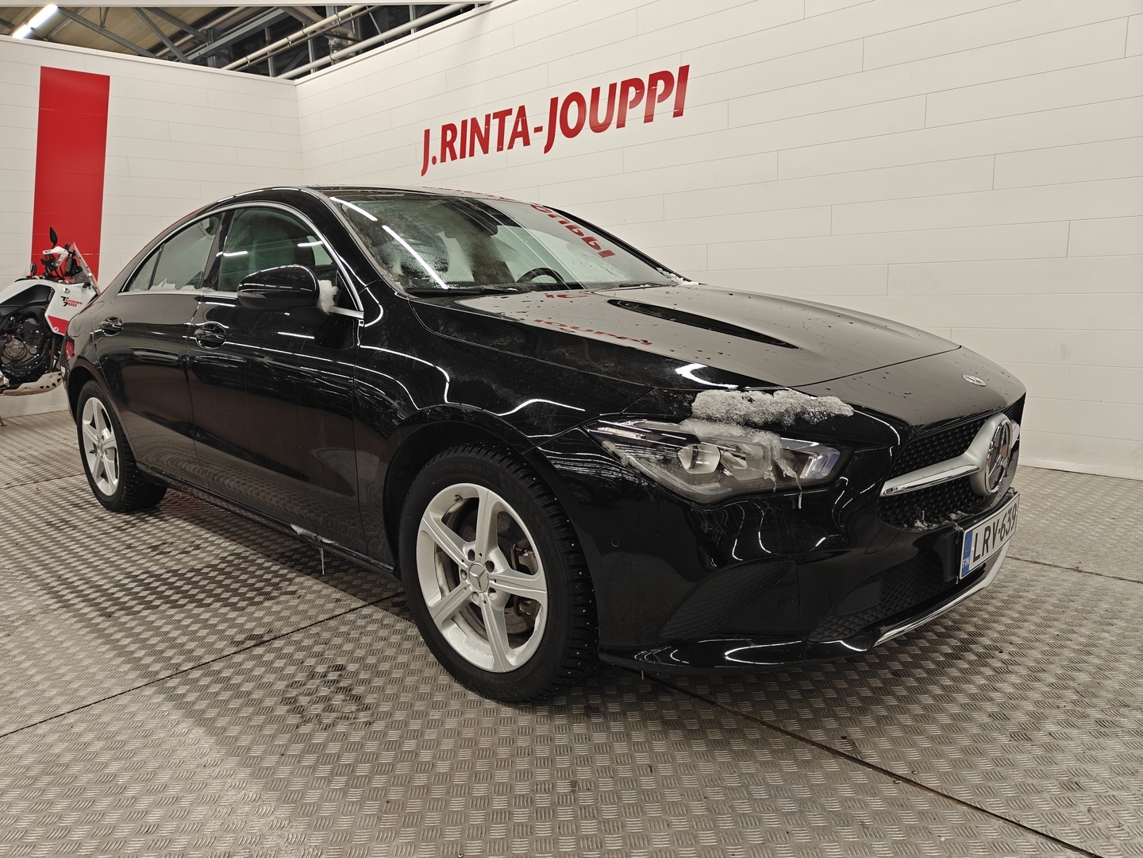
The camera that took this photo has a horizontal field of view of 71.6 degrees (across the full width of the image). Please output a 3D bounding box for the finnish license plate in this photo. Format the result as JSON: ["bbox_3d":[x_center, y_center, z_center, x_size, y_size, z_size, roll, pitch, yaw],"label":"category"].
[{"bbox_3d":[1.050,0.256,1.977,0.020,0.118,0.442,8,15,42],"label":"finnish license plate"}]

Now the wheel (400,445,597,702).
[{"bbox_3d":[-0.169,0.349,2.002,0.650,0.650,0.210,8,15,42],"label":"wheel"}]

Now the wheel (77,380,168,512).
[{"bbox_3d":[-2.175,0.069,3.831,0.650,0.650,0.210,8,15,42],"label":"wheel"}]

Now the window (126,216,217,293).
[{"bbox_3d":[-1.645,-0.715,3.310,0.897,0.327,0.060,9,-13,44],"label":"window"}]

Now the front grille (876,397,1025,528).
[{"bbox_3d":[1.008,0.061,1.951,0.140,0.250,0.980,8,15,42],"label":"front grille"}]

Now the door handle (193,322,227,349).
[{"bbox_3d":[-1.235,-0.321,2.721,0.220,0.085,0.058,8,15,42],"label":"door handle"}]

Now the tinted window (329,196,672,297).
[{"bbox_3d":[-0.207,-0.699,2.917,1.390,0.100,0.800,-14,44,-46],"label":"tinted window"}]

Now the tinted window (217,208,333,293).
[{"bbox_3d":[-0.957,-0.585,2.628,0.943,0.378,0.060,8,-13,42],"label":"tinted window"}]

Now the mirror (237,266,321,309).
[{"bbox_3d":[-0.851,-0.412,2.345,0.145,0.150,0.215,8,15,42],"label":"mirror"}]

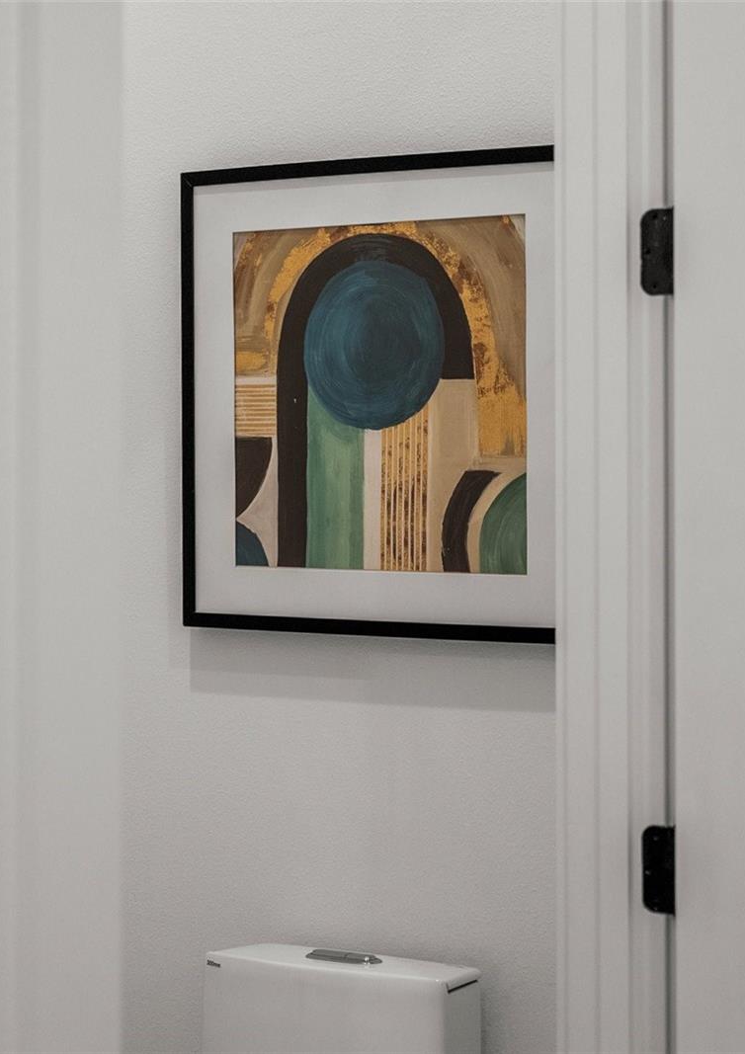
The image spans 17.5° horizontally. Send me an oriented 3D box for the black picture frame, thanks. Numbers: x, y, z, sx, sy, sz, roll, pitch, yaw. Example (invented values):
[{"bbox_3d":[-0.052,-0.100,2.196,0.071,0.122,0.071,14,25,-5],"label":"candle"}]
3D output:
[{"bbox_3d":[0.009,-0.164,3.063,0.600,0.603,0.030,1,3,32],"label":"black picture frame"}]

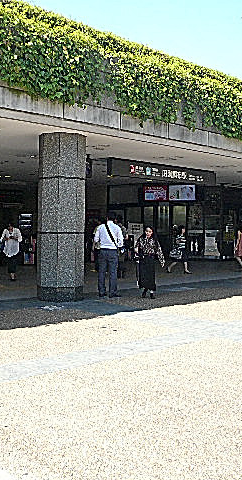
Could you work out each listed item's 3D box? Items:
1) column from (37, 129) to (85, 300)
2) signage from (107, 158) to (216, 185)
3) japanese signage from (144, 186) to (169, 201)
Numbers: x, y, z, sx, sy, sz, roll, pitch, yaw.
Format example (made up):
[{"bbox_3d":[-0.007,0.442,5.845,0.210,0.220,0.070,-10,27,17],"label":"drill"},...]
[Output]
[{"bbox_3d":[-1.241,-0.486,10.850,0.920,3.360,0.920,0,2,-21],"label":"column"},{"bbox_3d":[1.304,-1.884,14.793,4.450,0.450,0.200,-1,2,-43],"label":"signage"},{"bbox_3d":[1.482,-1.958,21.800,1.050,0.620,0.120,1,2,6],"label":"japanese signage"}]

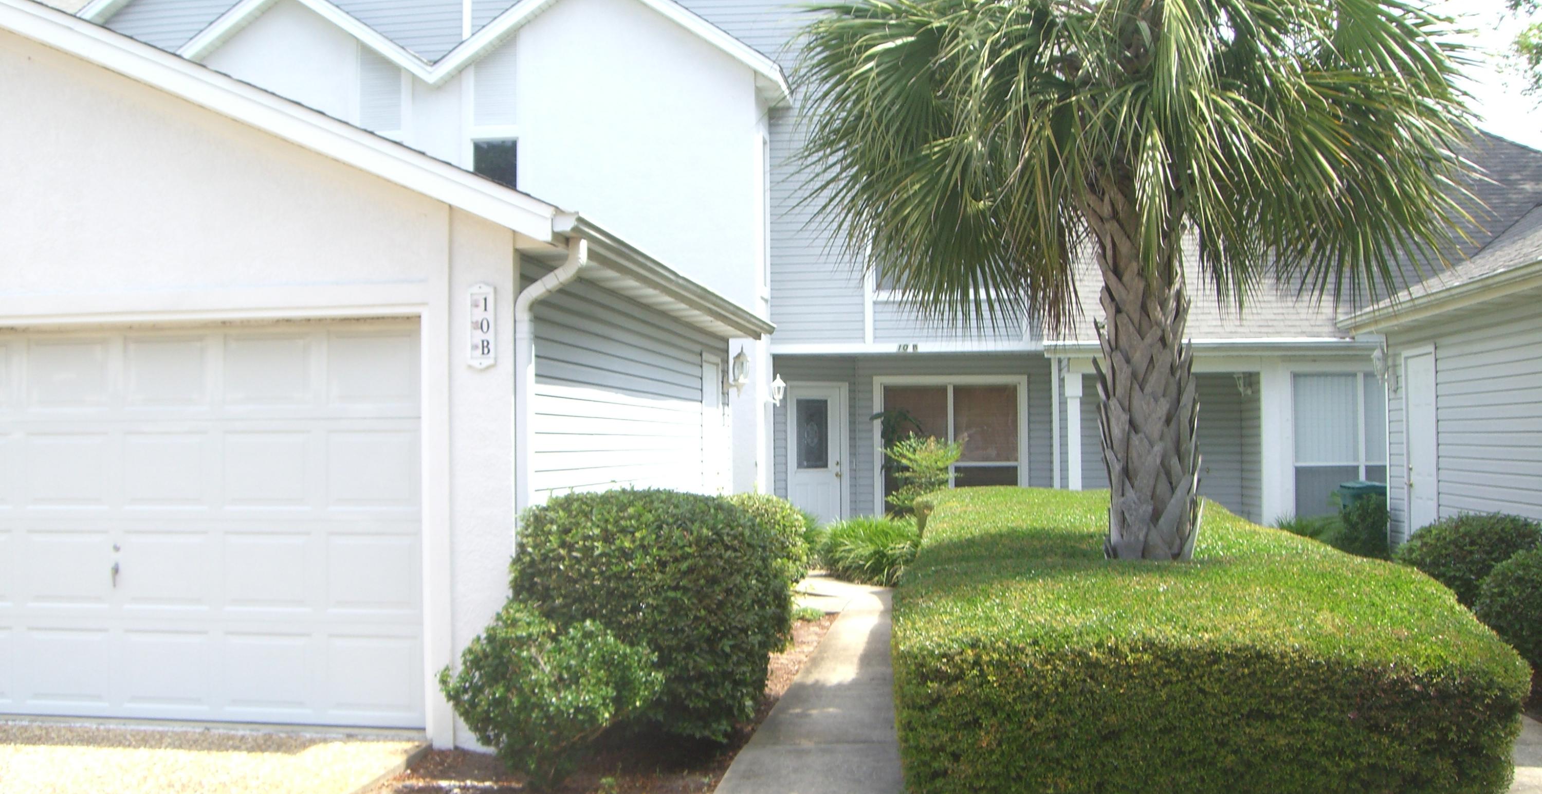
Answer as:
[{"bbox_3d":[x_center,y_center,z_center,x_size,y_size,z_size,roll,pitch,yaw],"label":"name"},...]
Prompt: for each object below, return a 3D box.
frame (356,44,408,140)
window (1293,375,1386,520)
[{"bbox_3d":[-4.683,-3.668,20.384,0.644,1.162,0.120,-1,-2,7],"label":"frame"},{"bbox_3d":[6.494,0.551,18.939,1.280,1.656,0.120,-1,-2,7],"label":"window"}]

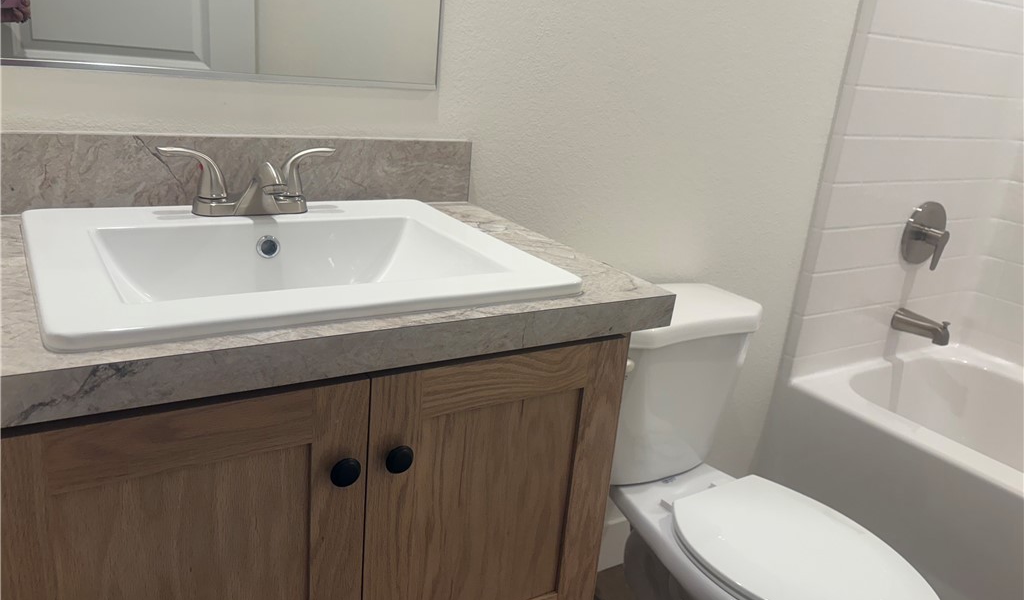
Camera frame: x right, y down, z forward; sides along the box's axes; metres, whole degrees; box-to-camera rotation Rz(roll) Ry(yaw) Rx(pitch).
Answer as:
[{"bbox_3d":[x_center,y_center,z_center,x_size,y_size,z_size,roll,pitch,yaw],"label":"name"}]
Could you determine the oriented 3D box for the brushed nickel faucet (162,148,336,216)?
[{"bbox_3d":[-0.324,-0.144,0.995,0.231,0.090,0.150,-6,21,-31],"label":"brushed nickel faucet"}]

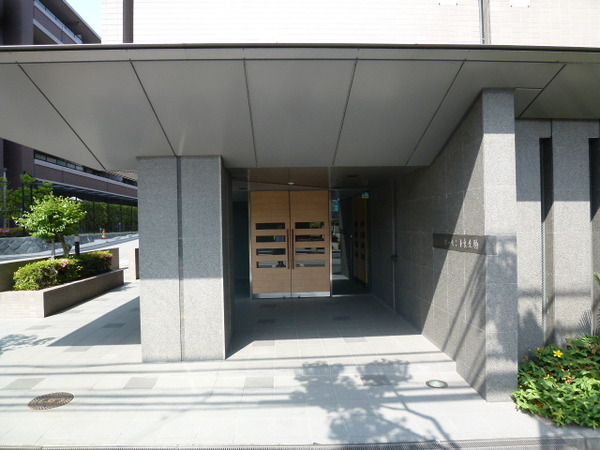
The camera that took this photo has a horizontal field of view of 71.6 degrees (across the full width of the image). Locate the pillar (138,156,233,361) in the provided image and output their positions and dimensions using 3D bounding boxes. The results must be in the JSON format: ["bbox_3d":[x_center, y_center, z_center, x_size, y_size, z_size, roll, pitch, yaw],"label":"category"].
[{"bbox_3d":[-1.420,0.400,5.420,0.985,2.420,1.030,-1,0,-3],"label":"pillar"}]

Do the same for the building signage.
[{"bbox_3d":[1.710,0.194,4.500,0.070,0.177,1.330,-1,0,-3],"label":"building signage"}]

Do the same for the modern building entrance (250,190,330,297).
[{"bbox_3d":[-0.190,0.410,8.760,1.680,2.260,0.120,-1,0,-3],"label":"modern building entrance"}]

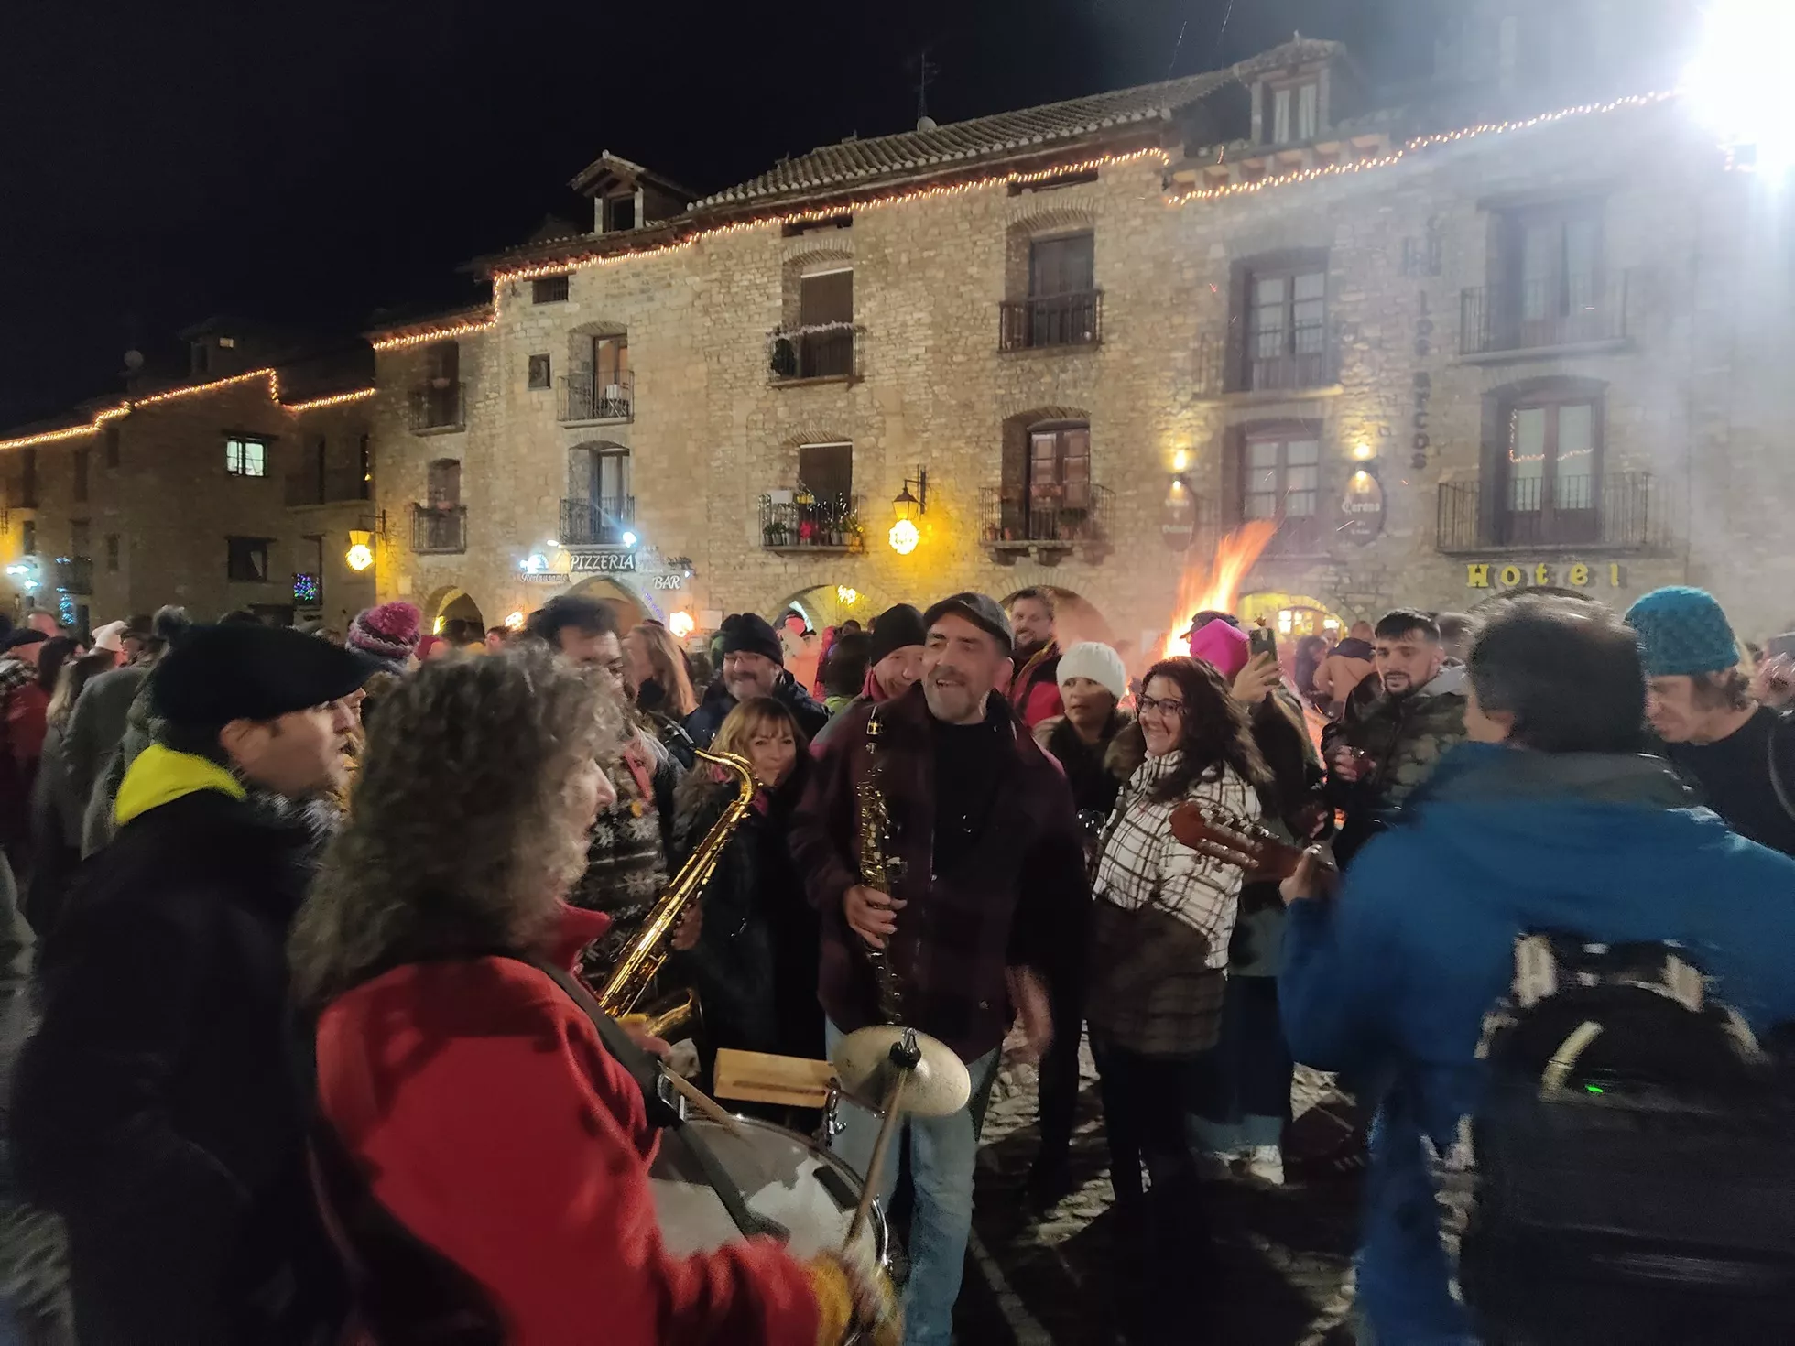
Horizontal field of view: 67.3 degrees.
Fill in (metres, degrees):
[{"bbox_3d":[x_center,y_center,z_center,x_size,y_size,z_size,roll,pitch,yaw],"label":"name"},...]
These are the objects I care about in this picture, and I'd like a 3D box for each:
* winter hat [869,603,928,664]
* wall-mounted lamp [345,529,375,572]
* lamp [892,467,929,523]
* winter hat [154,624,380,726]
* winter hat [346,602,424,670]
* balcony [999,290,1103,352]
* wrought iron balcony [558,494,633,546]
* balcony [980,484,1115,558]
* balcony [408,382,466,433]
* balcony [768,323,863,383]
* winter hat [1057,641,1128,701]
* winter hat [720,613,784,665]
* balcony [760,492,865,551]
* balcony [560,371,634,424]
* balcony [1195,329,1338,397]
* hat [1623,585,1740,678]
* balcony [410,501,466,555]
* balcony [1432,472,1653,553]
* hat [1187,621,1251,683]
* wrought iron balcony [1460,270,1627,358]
[{"bbox_3d":[0.007,-0.124,4.350,0.190,0.200,0.220,1,3,-27],"label":"winter hat"},{"bbox_3d":[-13.465,-3.059,33.800,0.650,1.080,0.650,2,2,32],"label":"wall-mounted lamp"},{"bbox_3d":[0.253,-3.319,25.191,0.420,0.950,0.750,2,2,31],"label":"lamp"},{"bbox_3d":[-0.808,0.001,1.720,0.280,0.130,0.250,0,2,-29],"label":"winter hat"},{"bbox_3d":[-1.601,-0.111,4.200,0.240,0.215,0.220,5,13,-29],"label":"winter hat"},{"bbox_3d":[2.710,-6.211,23.896,1.800,0.900,0.400,2,2,31],"label":"balcony"},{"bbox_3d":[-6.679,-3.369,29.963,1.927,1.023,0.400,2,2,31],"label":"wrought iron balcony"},{"bbox_3d":[2.626,-2.693,23.847,2.250,1.080,0.700,2,2,31],"label":"balcony"},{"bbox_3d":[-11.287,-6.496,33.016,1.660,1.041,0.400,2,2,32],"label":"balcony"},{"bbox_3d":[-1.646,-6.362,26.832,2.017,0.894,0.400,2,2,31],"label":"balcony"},{"bbox_3d":[0.547,-0.006,3.800,0.190,0.180,0.220,4,4,37],"label":"winter hat"},{"bbox_3d":[-0.414,-0.094,3.850,0.190,0.165,0.220,1,2,21],"label":"winter hat"},{"bbox_3d":[-1.741,-2.956,26.587,2.097,1.044,0.550,2,2,31],"label":"balcony"},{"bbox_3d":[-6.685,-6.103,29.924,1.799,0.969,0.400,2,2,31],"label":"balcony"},{"bbox_3d":[5.951,-4.997,21.878,2.200,0.970,0.450,2,2,32],"label":"balcony"},{"bbox_3d":[1.734,-0.091,2.980,0.250,0.200,0.210,-8,-2,9],"label":"hat"},{"bbox_3d":[-10.989,-3.432,32.292,1.500,1.100,0.400,2,2,31],"label":"balcony"},{"bbox_3d":[9.566,-2.340,19.928,2.888,1.022,0.750,2,2,33],"label":"balcony"},{"bbox_3d":[0.967,-0.061,4.050,0.190,0.190,0.210,1,2,24],"label":"hat"},{"bbox_3d":[9.419,-5.190,19.633,2.250,1.000,0.500,2,2,32],"label":"wrought iron balcony"}]

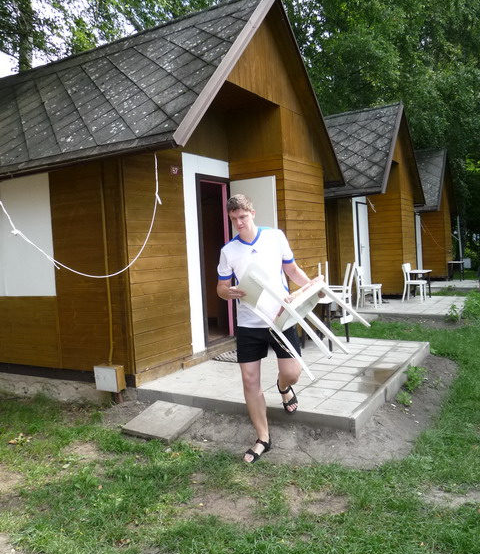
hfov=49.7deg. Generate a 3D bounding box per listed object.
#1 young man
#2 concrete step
[{"bbox_3d":[0.190,0.335,3.860,0.620,1.830,0.550,-2,3,18],"label":"young man"},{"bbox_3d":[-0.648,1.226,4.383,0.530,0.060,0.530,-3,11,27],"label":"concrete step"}]

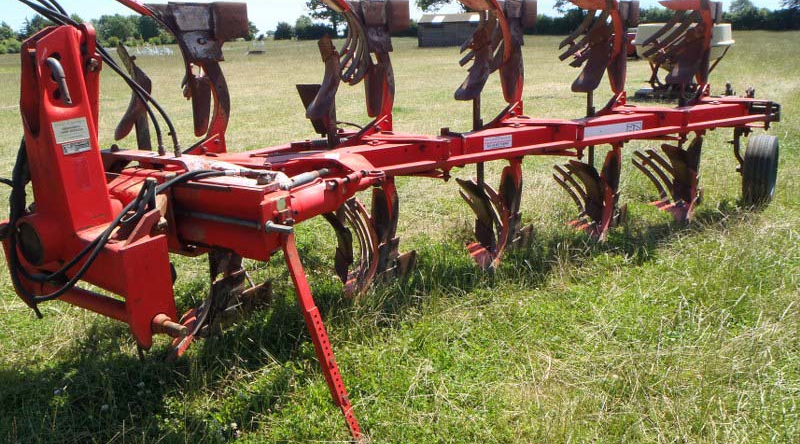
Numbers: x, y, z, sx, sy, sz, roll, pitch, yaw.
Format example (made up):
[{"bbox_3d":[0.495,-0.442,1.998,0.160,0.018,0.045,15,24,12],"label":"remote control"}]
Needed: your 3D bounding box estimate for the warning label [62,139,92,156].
[{"bbox_3d":[-1.119,-0.260,2.246,0.004,0.037,0.101,8,21,32],"label":"warning label"}]

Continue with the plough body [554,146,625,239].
[{"bbox_3d":[1.412,-0.275,5.014,0.620,0.690,0.850,8,18,32],"label":"plough body"}]

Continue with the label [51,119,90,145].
[{"bbox_3d":[-1.127,-0.314,2.223,0.004,0.074,0.123,8,20,32],"label":"label"}]

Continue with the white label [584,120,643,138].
[{"bbox_3d":[1.371,-0.594,4.155,0.505,0.071,0.004,-10,17,-26],"label":"white label"}]

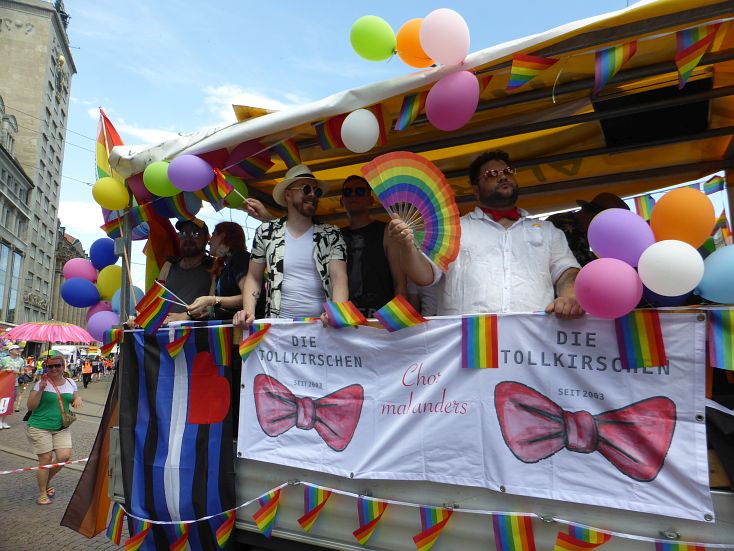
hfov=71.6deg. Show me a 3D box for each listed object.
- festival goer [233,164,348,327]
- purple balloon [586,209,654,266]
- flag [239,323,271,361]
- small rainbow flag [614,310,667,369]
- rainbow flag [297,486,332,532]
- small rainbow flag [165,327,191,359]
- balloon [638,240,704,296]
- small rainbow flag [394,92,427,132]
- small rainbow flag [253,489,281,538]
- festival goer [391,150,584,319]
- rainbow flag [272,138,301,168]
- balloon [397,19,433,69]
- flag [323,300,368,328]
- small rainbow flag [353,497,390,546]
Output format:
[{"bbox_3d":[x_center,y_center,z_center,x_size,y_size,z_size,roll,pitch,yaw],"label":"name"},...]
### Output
[{"bbox_3d":[-0.411,0.290,2.802,0.570,1.860,0.420,-3,-9,14],"label":"festival goer"},{"bbox_3d":[0.958,-0.141,1.920,0.250,0.220,0.230,-5,-10,30],"label":"purple balloon"},{"bbox_3d":[-0.566,0.338,2.586,0.190,0.190,0.060,-5,-10,30],"label":"flag"},{"bbox_3d":[0.932,0.218,1.735,0.155,0.205,0.030,-5,-10,30],"label":"small rainbow flag"},{"bbox_3d":[-0.231,1.047,2.282,0.180,0.200,0.060,-5,-10,30],"label":"rainbow flag"},{"bbox_3d":[-1.049,0.378,2.833,0.165,0.175,0.050,-5,-10,28],"label":"small rainbow flag"},{"bbox_3d":[1.025,-0.024,1.714,0.195,0.195,0.195,-5,-10,28],"label":"balloon"},{"bbox_3d":[0.207,-0.775,2.420,0.160,0.200,0.060,-5,-10,30],"label":"small rainbow flag"},{"bbox_3d":[-0.486,1.150,2.460,0.150,0.215,0.060,-5,-10,30],"label":"small rainbow flag"},{"bbox_3d":[0.543,0.276,2.212,0.800,1.770,0.500,-5,-10,30],"label":"festival goer"},{"bbox_3d":[-0.449,-0.675,2.840,0.170,0.200,0.060,-5,-10,30],"label":"rainbow flag"},{"bbox_3d":[0.238,-1.100,2.420,0.215,0.245,0.215,-33,-6,22],"label":"balloon"},{"bbox_3d":[-0.099,0.180,2.345,0.230,0.130,0.080,-5,-10,28],"label":"flag"},{"bbox_3d":[0.015,1.034,2.140,0.150,0.205,0.050,-5,-10,28],"label":"small rainbow flag"}]

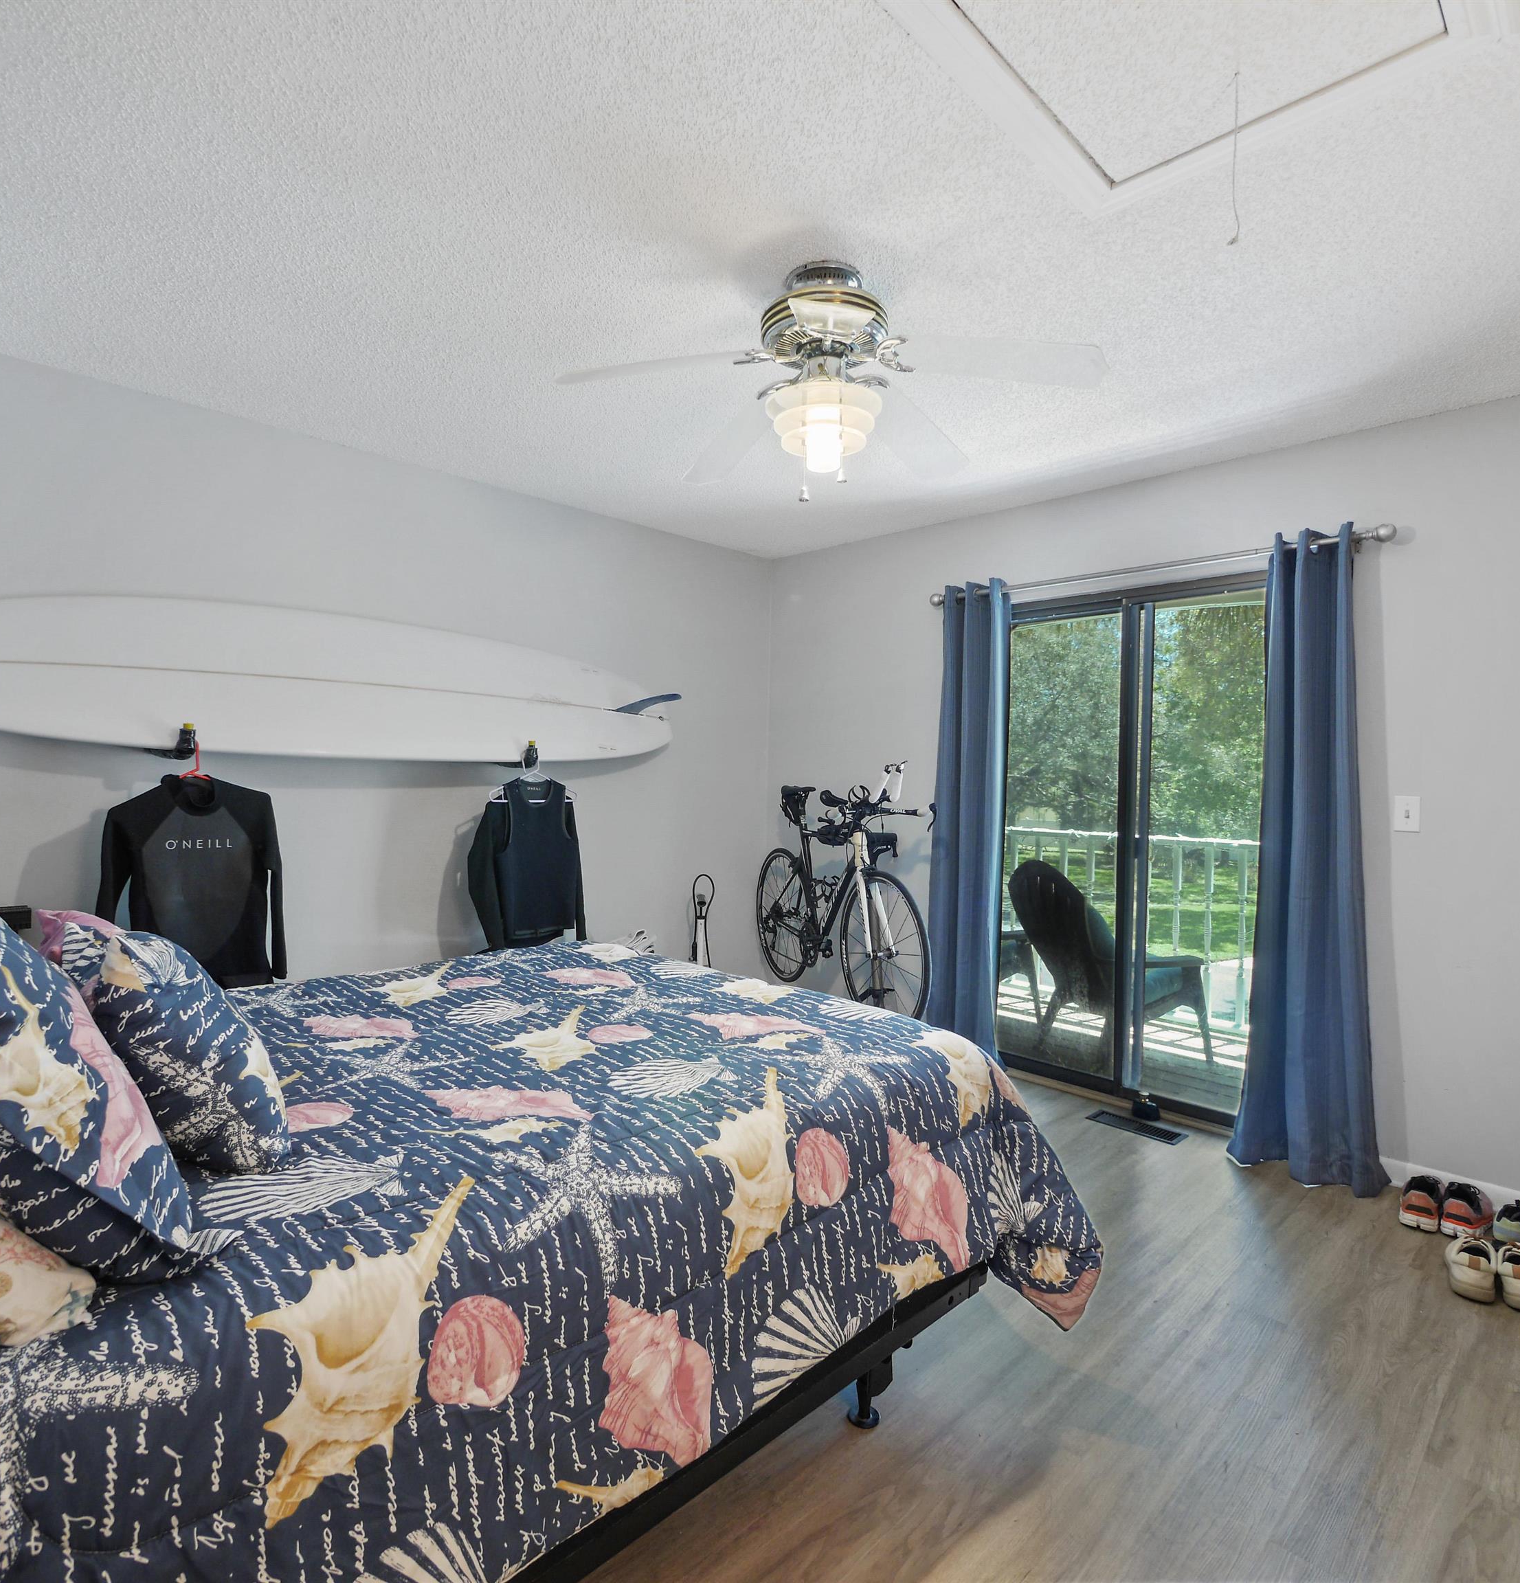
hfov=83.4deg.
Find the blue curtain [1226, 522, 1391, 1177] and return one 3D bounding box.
[{"bbox_3d":[1.809,0.192,2.774,0.200,2.110,0.430,0,1,-44],"label":"blue curtain"}]

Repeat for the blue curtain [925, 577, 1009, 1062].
[{"bbox_3d":[0.910,0.152,3.718,0.150,2.120,0.400,0,2,-45],"label":"blue curtain"}]

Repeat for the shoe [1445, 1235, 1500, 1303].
[{"bbox_3d":[1.849,1.206,2.216,0.105,0.105,0.285,2,1,39],"label":"shoe"}]

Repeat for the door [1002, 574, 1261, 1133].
[{"bbox_3d":[1.444,0.222,3.362,0.110,2.020,1.450,0,2,-45],"label":"door"}]

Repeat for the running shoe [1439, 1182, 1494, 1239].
[{"bbox_3d":[2.072,1.204,2.508,0.275,0.118,0.100,0,2,-40],"label":"running shoe"}]

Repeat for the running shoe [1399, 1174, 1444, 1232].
[{"bbox_3d":[1.974,1.198,2.540,0.105,0.115,0.285,2,1,43],"label":"running shoe"}]

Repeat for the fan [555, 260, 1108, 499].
[{"bbox_3d":[0.148,-0.956,1.997,1.190,0.530,1.170,1,1,2],"label":"fan"}]

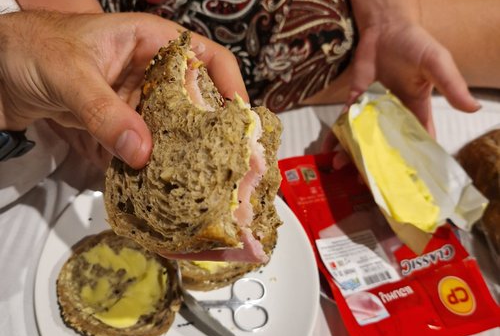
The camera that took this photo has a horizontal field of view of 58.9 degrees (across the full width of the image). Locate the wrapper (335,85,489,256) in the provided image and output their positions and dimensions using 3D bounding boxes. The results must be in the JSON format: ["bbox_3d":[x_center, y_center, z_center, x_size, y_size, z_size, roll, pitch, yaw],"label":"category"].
[{"bbox_3d":[0.142,-0.002,0.398,0.082,0.040,0.150,-24,75,-1],"label":"wrapper"}]

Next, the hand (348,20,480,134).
[{"bbox_3d":[0.161,-0.084,0.447,0.135,0.060,0.150,3,70,9],"label":"hand"}]

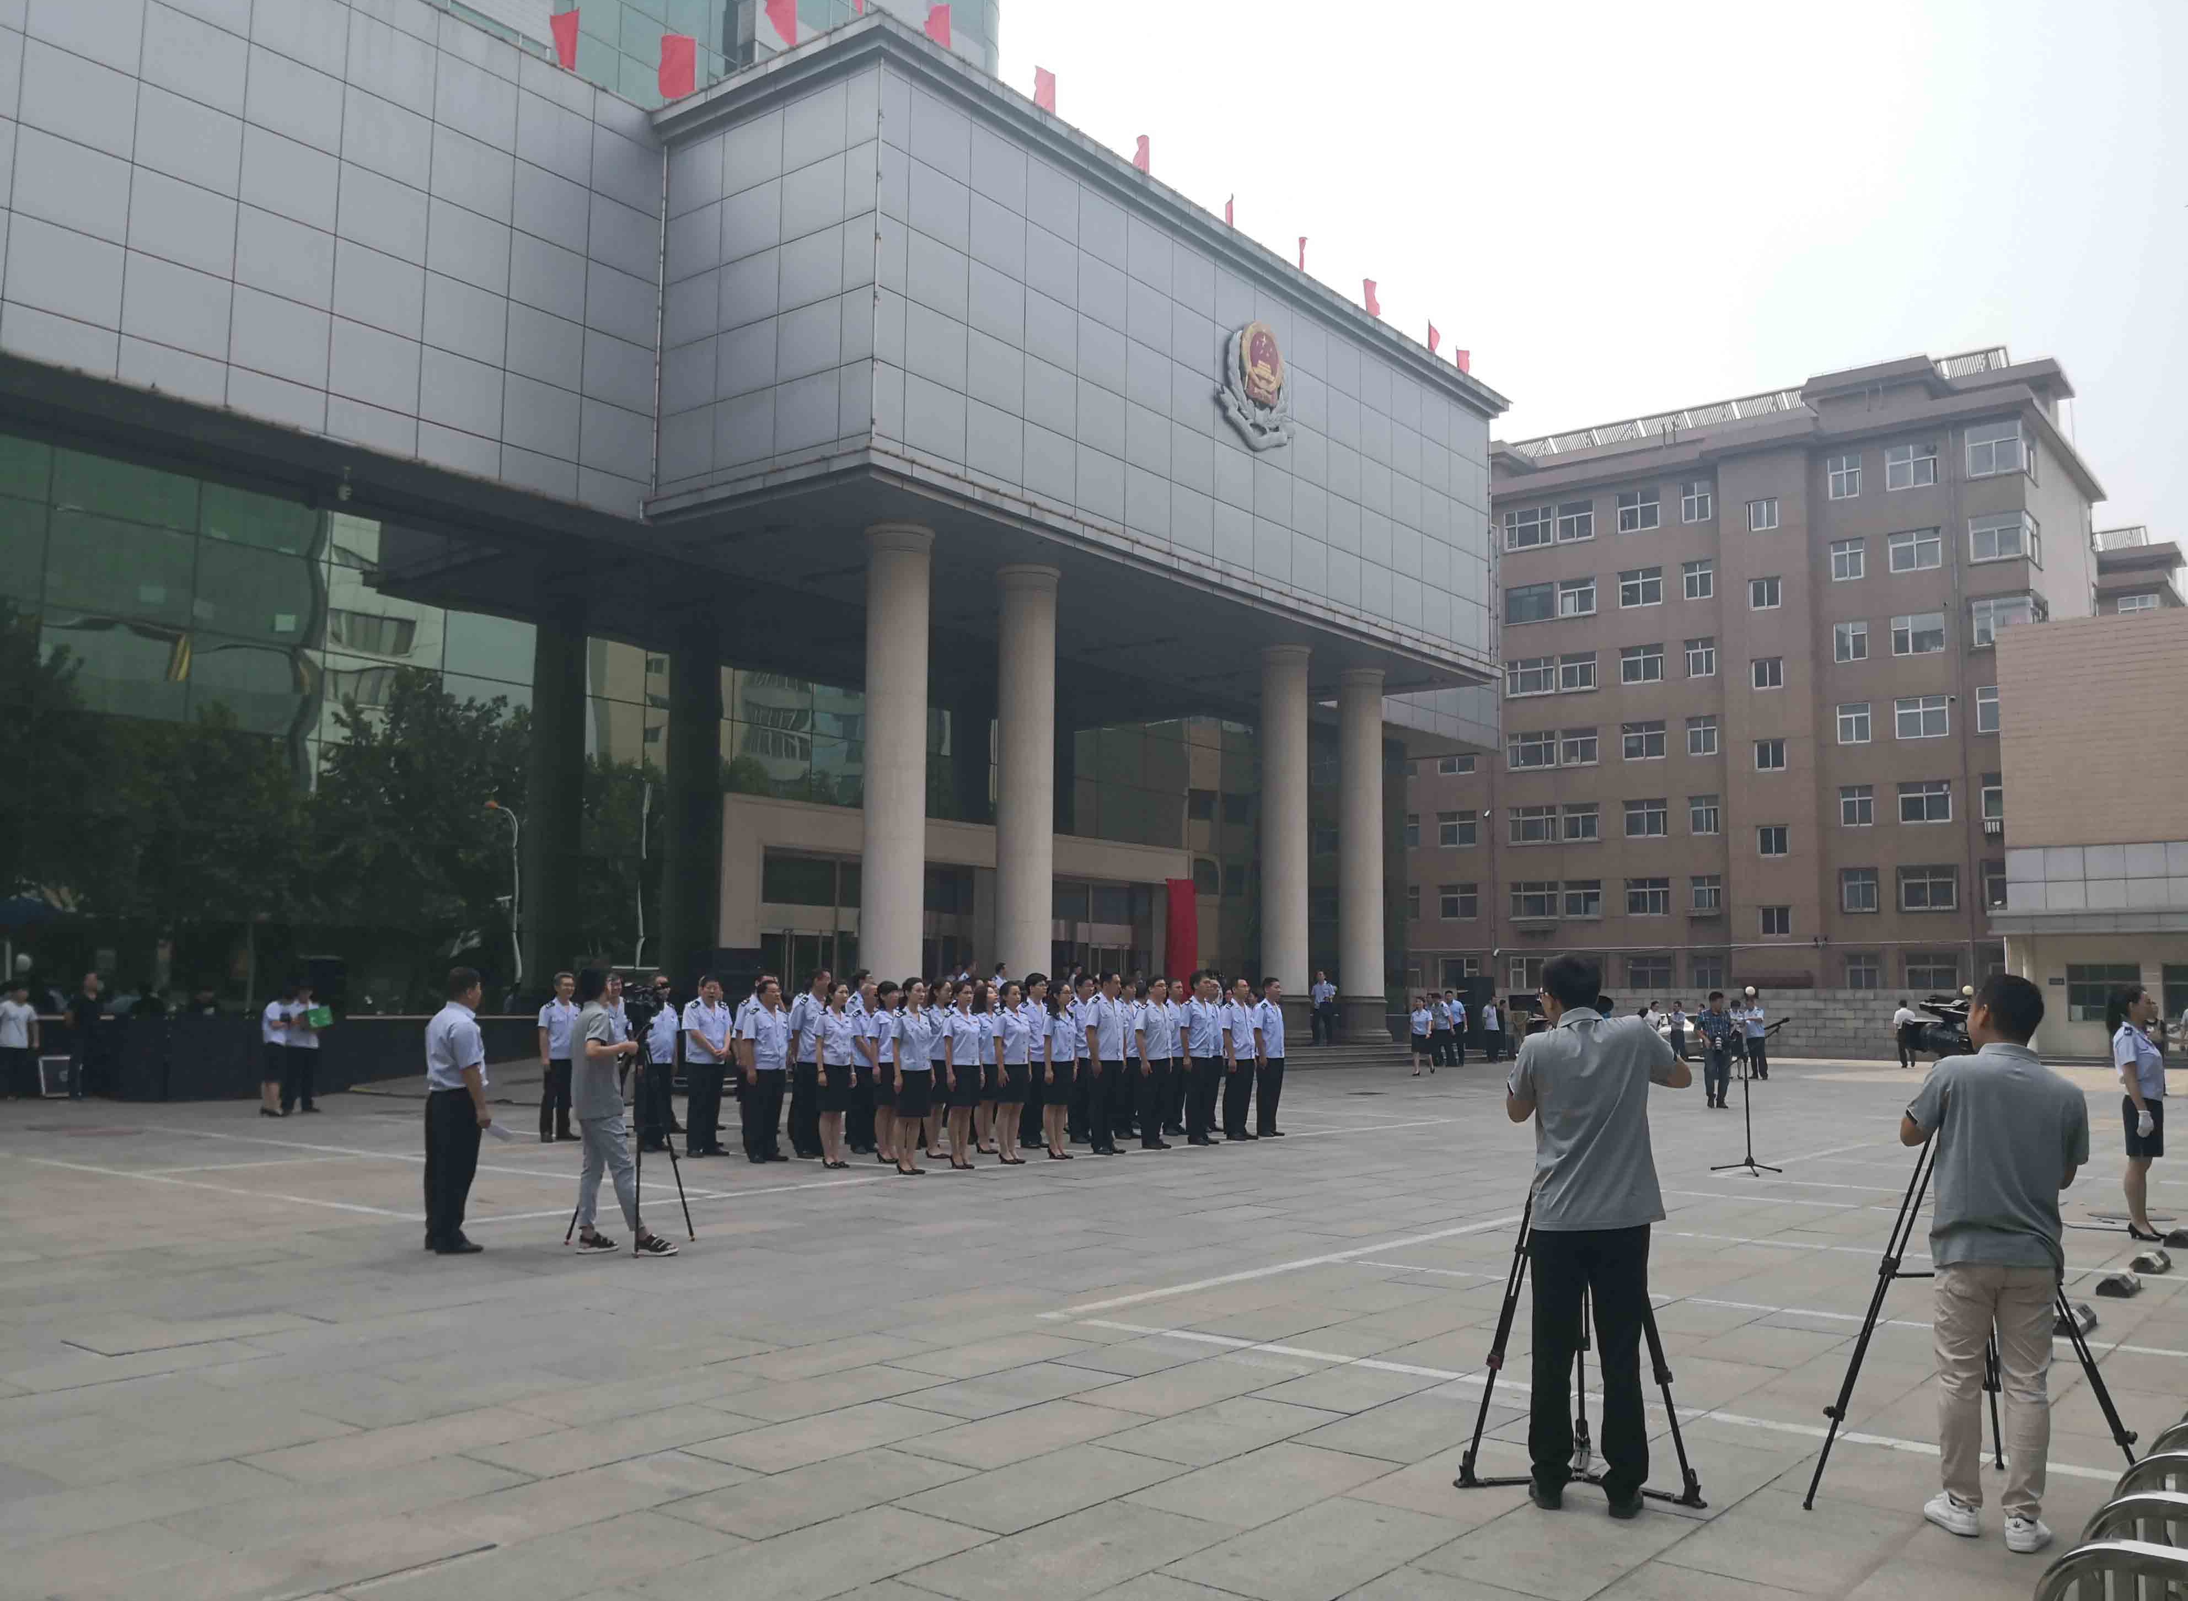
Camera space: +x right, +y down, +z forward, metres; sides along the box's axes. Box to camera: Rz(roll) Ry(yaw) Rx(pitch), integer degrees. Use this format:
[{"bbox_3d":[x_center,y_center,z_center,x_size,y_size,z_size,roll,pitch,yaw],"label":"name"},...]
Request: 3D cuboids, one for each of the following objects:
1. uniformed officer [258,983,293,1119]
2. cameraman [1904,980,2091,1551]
[{"bbox_3d":[-10.123,3.096,21.100,0.420,1.640,0.440,2,-7,-12],"label":"uniformed officer"},{"bbox_3d":[2.741,1.354,5.290,0.550,1.710,0.420,0,-6,0],"label":"cameraman"}]

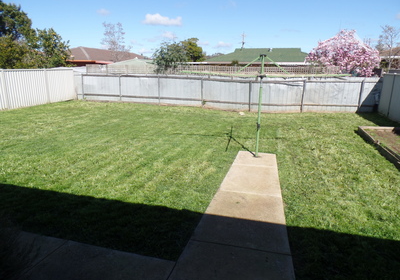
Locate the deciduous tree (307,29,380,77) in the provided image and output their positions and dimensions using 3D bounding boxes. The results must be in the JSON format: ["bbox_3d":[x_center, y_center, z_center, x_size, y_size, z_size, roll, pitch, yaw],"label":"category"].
[{"bbox_3d":[11.301,-5.902,21.175,5.190,5.280,4.930,7,15,26],"label":"deciduous tree"}]

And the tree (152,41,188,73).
[{"bbox_3d":[-2.422,-6.128,22.704,3.200,4.480,3.200,-1,14,-6],"label":"tree"}]

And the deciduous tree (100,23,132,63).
[{"bbox_3d":[-9.943,-9.967,31.575,3.370,7.430,3.200,-3,14,-16],"label":"deciduous tree"}]

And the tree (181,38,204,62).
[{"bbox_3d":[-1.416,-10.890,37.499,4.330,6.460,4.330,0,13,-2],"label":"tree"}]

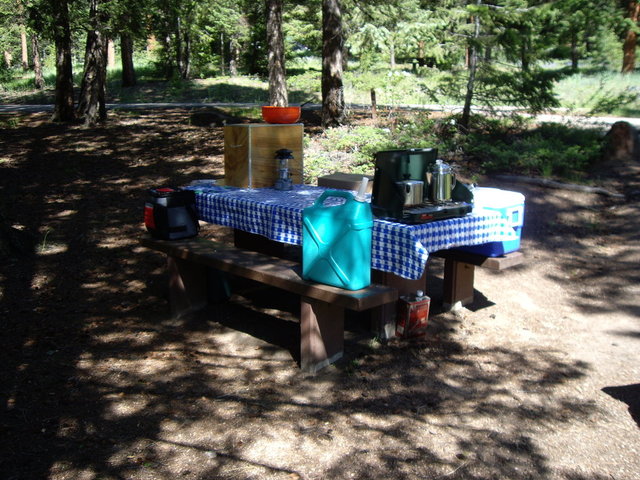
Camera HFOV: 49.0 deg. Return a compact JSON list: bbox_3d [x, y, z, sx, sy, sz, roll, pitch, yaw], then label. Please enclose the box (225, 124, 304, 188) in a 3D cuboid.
[{"bbox_3d":[-0.440,-0.670,5.540,0.515,0.475,0.335,-10,16,-44],"label":"box"}]

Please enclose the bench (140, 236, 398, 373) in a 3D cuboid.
[{"bbox_3d":[-0.436,0.363,4.445,0.300,0.495,2.130,-10,16,-44],"label":"bench"}]

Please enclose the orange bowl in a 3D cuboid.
[{"bbox_3d":[-0.304,-0.991,5.596,0.300,0.135,0.300,1,11,0],"label":"orange bowl"}]

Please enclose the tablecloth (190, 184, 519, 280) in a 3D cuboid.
[{"bbox_3d":[0.082,-0.144,4.827,0.980,0.280,2.140,-10,16,-44],"label":"tablecloth"}]

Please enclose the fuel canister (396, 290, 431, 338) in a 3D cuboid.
[{"bbox_3d":[0.596,0.465,4.472,0.165,0.265,0.105,-2,13,-30],"label":"fuel canister"}]

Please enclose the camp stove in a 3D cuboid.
[{"bbox_3d":[0.608,-0.334,4.140,0.535,0.385,0.340,-8,14,-37],"label":"camp stove"}]

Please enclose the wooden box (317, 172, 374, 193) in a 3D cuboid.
[{"bbox_3d":[0.292,-0.270,5.005,0.480,0.355,0.440,4,12,20],"label":"wooden box"}]

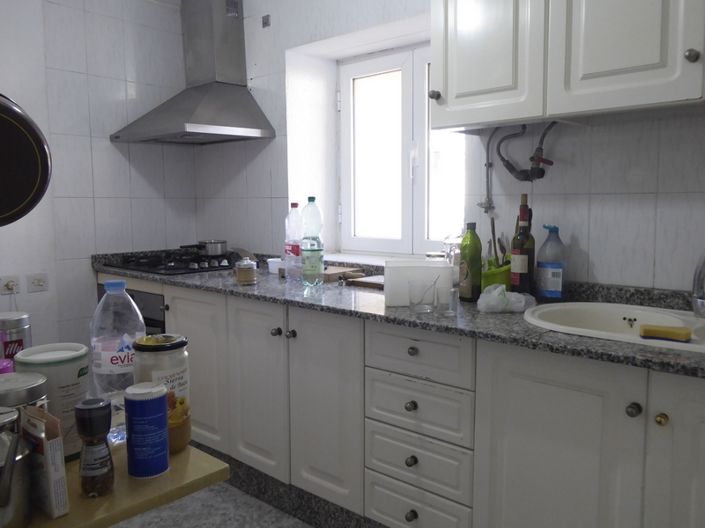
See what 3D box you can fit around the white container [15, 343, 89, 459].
[{"bbox_3d":[-0.513,0.239,1.023,0.114,0.180,0.114,1,6,13],"label":"white container"}]

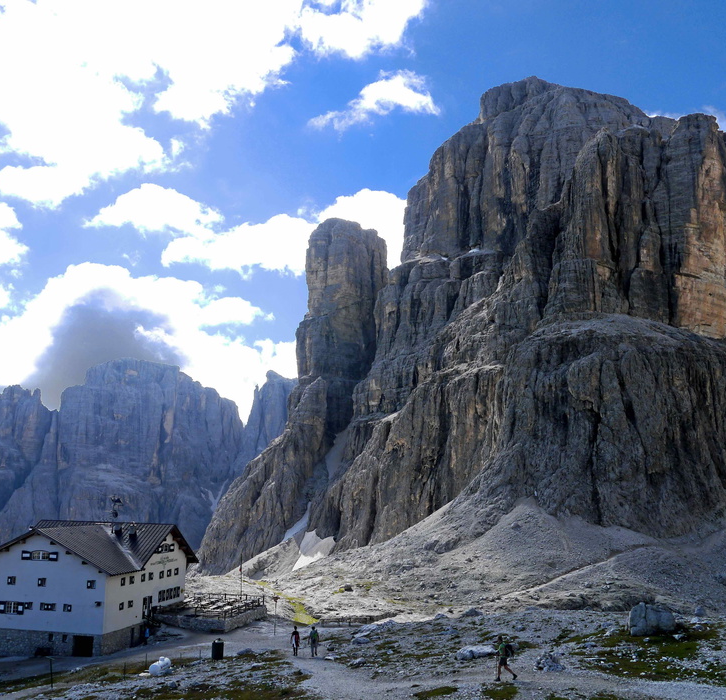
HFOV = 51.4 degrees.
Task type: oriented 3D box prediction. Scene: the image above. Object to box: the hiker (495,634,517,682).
[{"bbox_3d":[5.807,12.543,30.659,0.950,1.740,0.580,-1,-11,9],"label":"hiker"}]

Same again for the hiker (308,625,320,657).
[{"bbox_3d":[-3.020,17.801,45.984,0.620,1.740,0.550,3,-11,-12],"label":"hiker"}]

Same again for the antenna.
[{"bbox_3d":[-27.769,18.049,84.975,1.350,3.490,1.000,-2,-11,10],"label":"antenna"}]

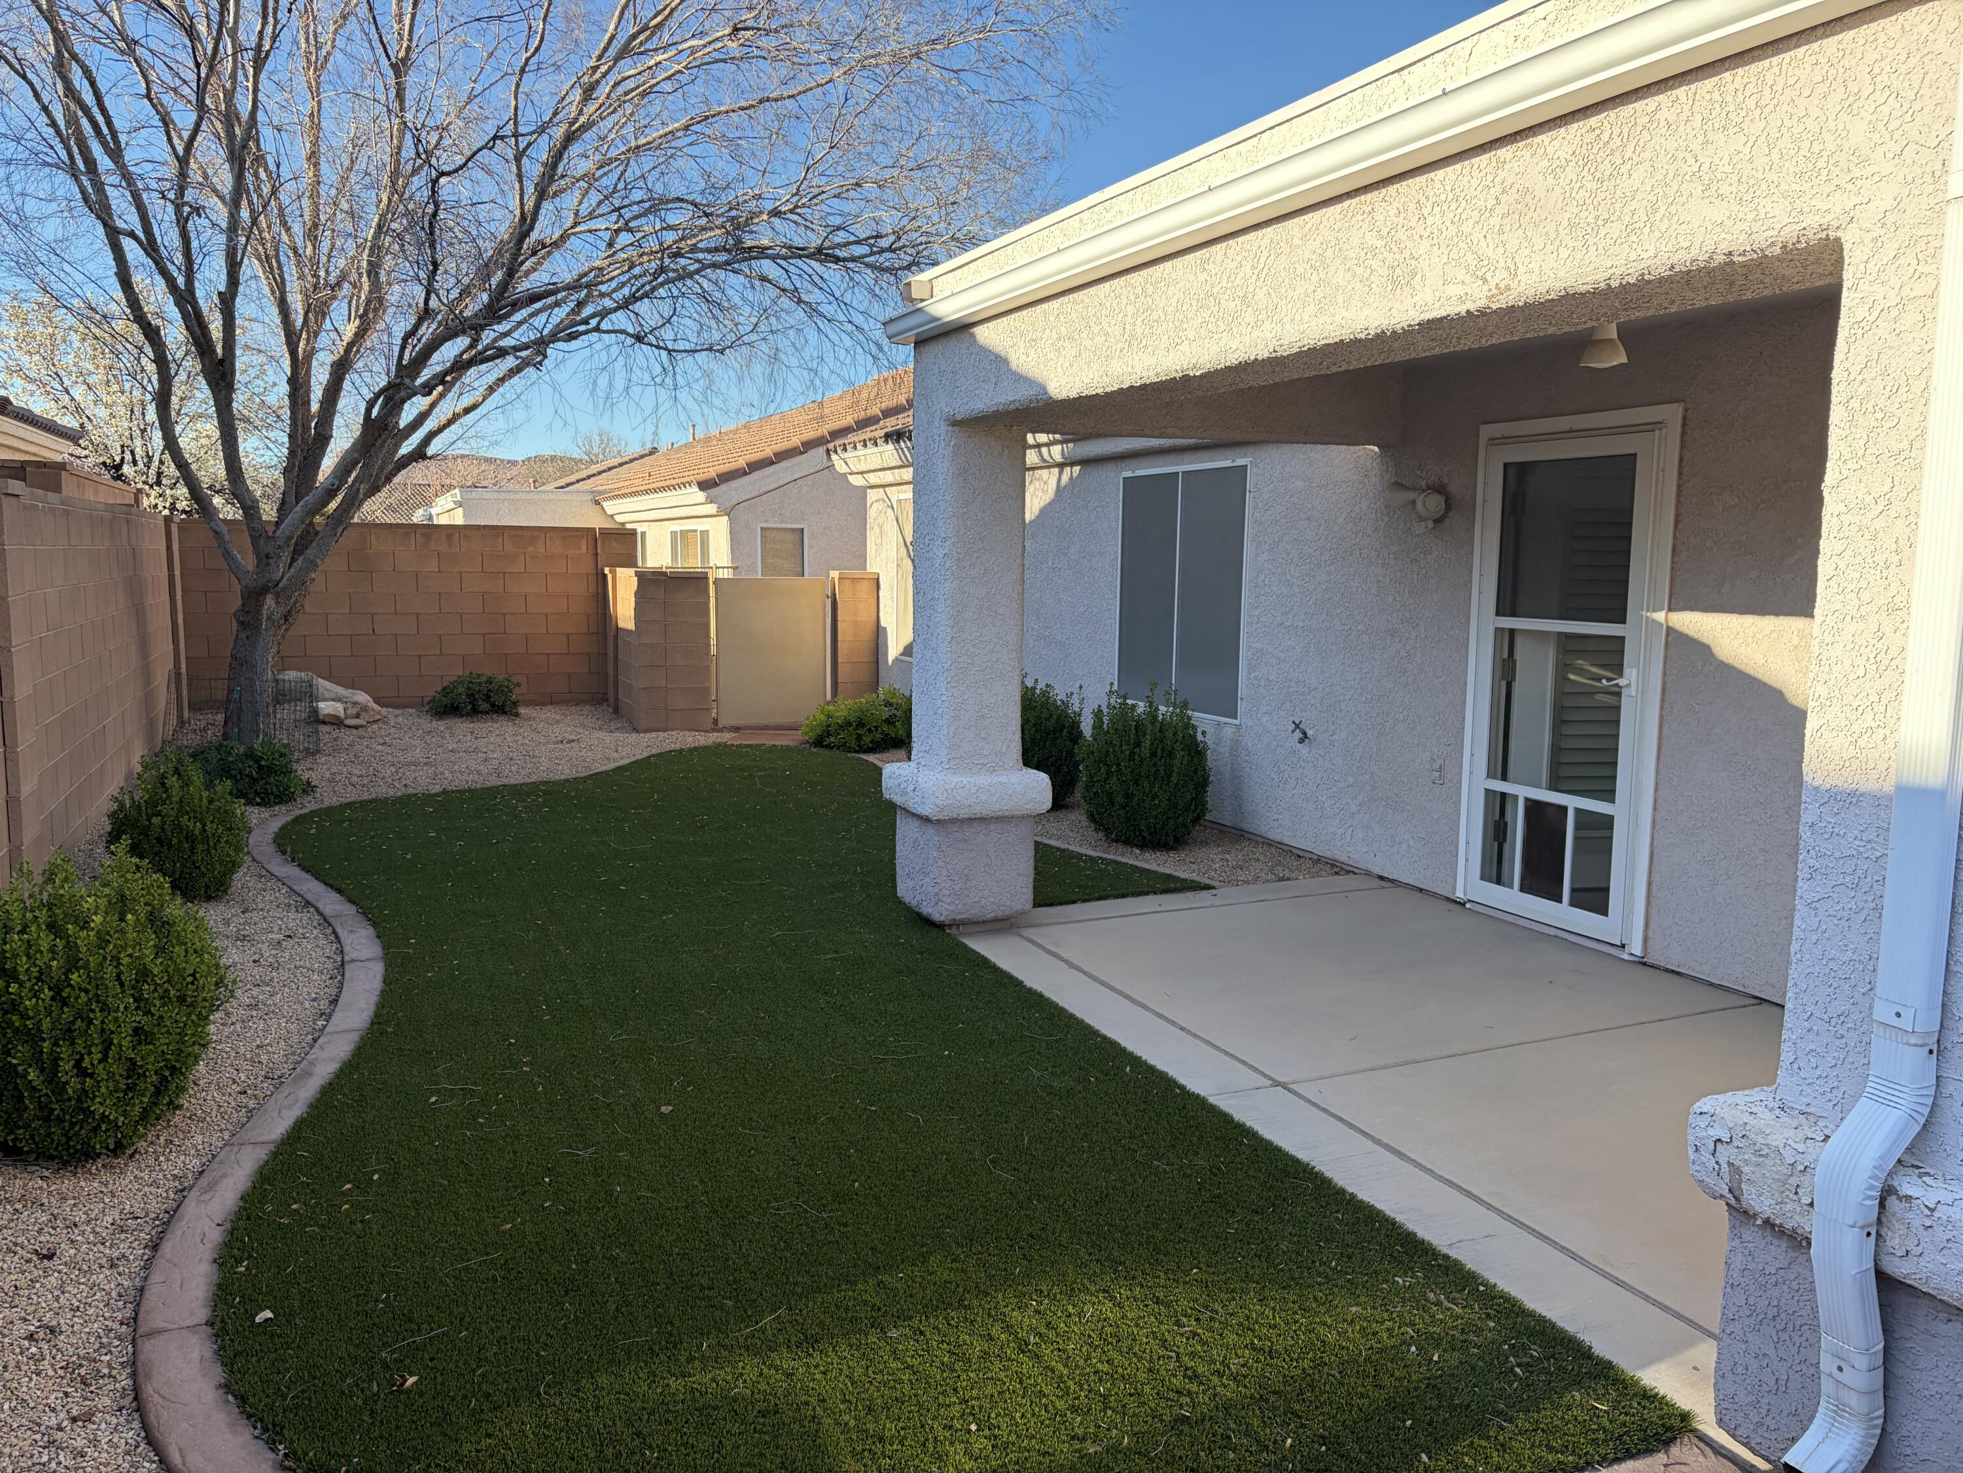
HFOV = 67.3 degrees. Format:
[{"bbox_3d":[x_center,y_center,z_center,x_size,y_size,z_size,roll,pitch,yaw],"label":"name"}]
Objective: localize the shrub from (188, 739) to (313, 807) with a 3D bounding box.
[{"bbox_3d":[-4.407,0.209,8.824,0.720,0.380,0.750,-3,8,-24],"label":"shrub"}]

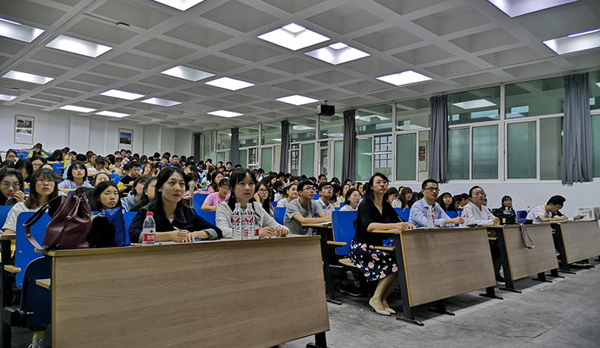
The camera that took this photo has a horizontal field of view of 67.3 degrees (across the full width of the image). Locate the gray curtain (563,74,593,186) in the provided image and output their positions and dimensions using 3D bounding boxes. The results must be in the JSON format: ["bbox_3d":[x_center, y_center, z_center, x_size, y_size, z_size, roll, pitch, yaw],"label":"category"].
[{"bbox_3d":[5.435,-0.879,8.850,0.469,2.203,0.200,-2,-5,45],"label":"gray curtain"}]

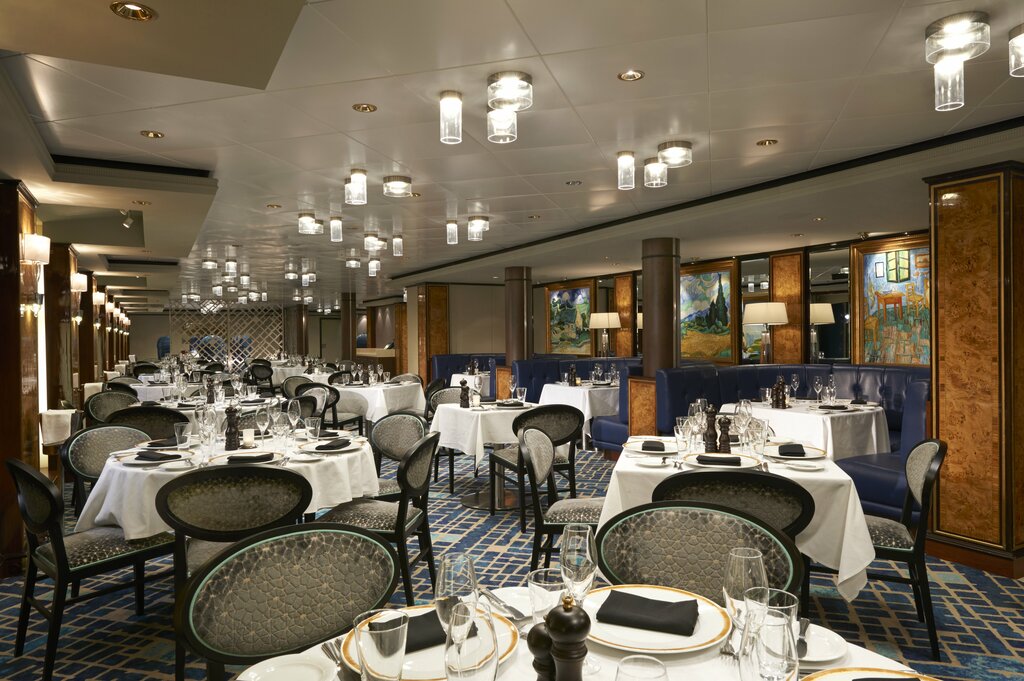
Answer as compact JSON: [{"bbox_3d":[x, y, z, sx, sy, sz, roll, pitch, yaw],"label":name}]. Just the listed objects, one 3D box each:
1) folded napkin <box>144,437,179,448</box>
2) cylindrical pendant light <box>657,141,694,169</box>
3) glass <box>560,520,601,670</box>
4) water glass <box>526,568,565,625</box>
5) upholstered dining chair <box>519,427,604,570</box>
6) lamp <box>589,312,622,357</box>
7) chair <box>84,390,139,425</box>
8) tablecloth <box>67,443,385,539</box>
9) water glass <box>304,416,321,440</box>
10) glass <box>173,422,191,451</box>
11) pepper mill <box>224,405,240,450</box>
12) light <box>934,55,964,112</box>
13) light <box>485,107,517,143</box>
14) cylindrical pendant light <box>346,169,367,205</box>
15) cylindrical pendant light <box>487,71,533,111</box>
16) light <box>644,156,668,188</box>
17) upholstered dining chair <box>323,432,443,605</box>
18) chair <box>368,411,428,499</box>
[{"bbox_3d":[-1.679,0.492,3.310,0.110,0.030,0.180,0,0,8],"label":"folded napkin"},{"bbox_3d":[0.922,-1.044,3.846,0.190,0.102,0.190,0,0,0],"label":"cylindrical pendant light"},{"bbox_3d":[0.109,0.415,1.107,0.070,0.222,0.070,0,0,0],"label":"glass"},{"bbox_3d":[0.073,0.491,1.265,0.086,0.109,0.086,0,0,0],"label":"water glass"},{"bbox_3d":[0.355,0.856,3.330,0.580,0.860,0.540,0,0,13],"label":"upholstered dining chair"},{"bbox_3d":[1.279,-0.035,9.350,0.440,0.680,0.440,0,0,0],"label":"lamp"},{"bbox_3d":[-3.373,0.860,6.047,0.570,0.840,0.560,0,0,22],"label":"chair"},{"bbox_3d":[-1.320,0.705,3.400,1.370,0.340,1.370,0,0,-16],"label":"tablecloth"},{"bbox_3d":[-1.084,0.484,3.720,0.088,0.114,0.088,0,0,0],"label":"water glass"},{"bbox_3d":[-1.597,0.466,3.300,0.078,0.120,0.078,0,0,0],"label":"glass"},{"bbox_3d":[-1.392,0.434,3.390,0.062,0.216,0.062,0,0,0],"label":"pepper mill"},{"bbox_3d":[1.682,-0.993,2.620,0.098,0.205,0.098,0,0,0],"label":"light"},{"bbox_3d":[-0.044,-1.013,3.170,0.137,0.152,0.137,0,0,0],"label":"light"},{"bbox_3d":[-0.989,-0.993,4.410,0.100,0.205,0.100,0,0,0],"label":"cylindrical pendant light"},{"bbox_3d":[-0.006,-1.033,2.840,0.186,0.105,0.186,0,0,0],"label":"cylindrical pendant light"},{"bbox_3d":[0.877,-1.021,4.150,0.140,0.145,0.140,0,0,0],"label":"light"},{"bbox_3d":[-0.645,0.860,3.240,0.570,0.840,0.560,0,0,6],"label":"upholstered dining chair"},{"bbox_3d":[-0.833,0.851,3.932,0.530,0.835,0.570,0,0,44],"label":"chair"}]

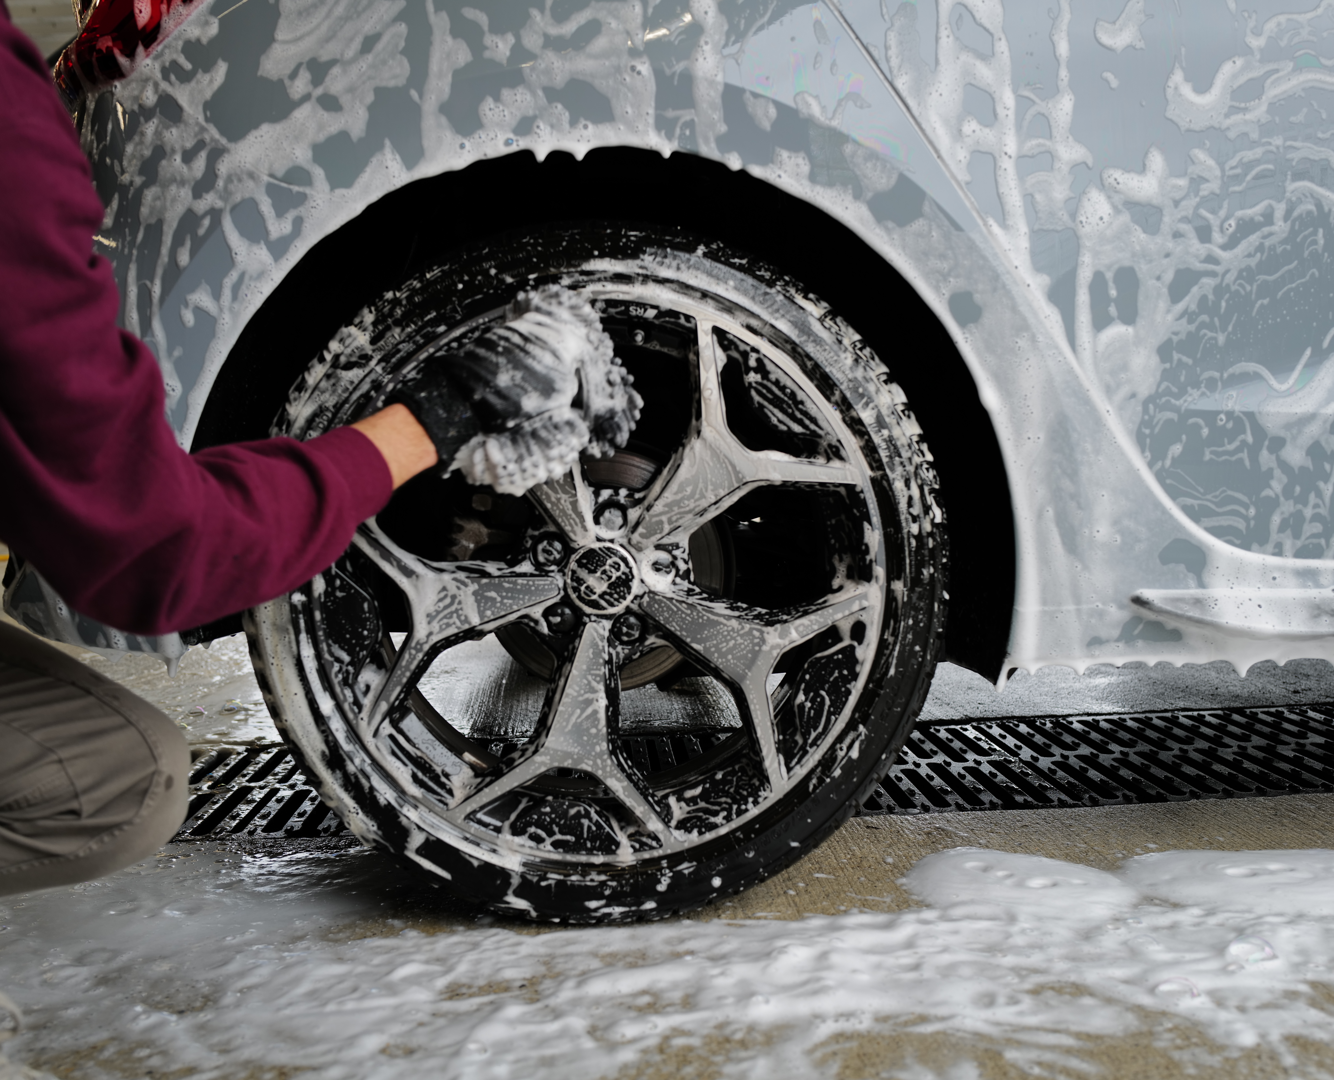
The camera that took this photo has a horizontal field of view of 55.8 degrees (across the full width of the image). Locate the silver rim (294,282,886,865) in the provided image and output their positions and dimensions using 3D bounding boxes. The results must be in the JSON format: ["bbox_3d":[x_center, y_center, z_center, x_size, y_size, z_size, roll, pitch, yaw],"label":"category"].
[{"bbox_3d":[-0.069,0.025,1.258,0.537,0.537,0.200,-2,5,-3],"label":"silver rim"}]

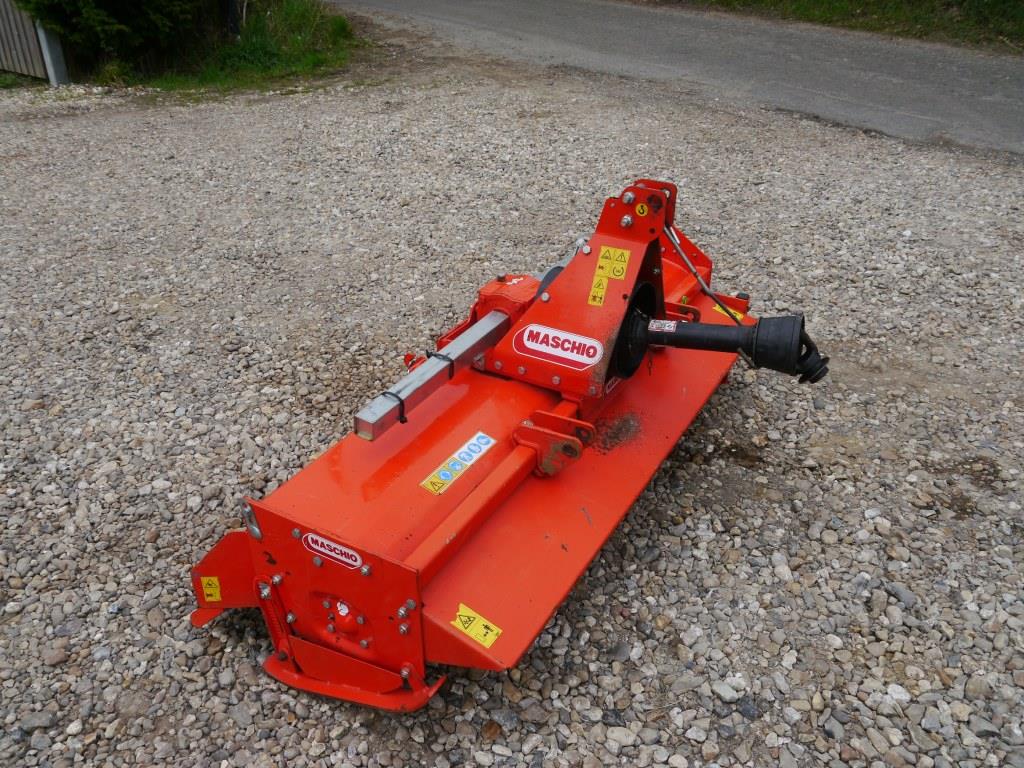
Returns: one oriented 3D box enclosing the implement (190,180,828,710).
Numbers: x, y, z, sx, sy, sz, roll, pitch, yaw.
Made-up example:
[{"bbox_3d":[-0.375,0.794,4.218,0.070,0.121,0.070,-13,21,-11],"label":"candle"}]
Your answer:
[{"bbox_3d":[0.285,-0.137,2.514,1.267,0.956,2.305,15,31,25],"label":"implement"}]

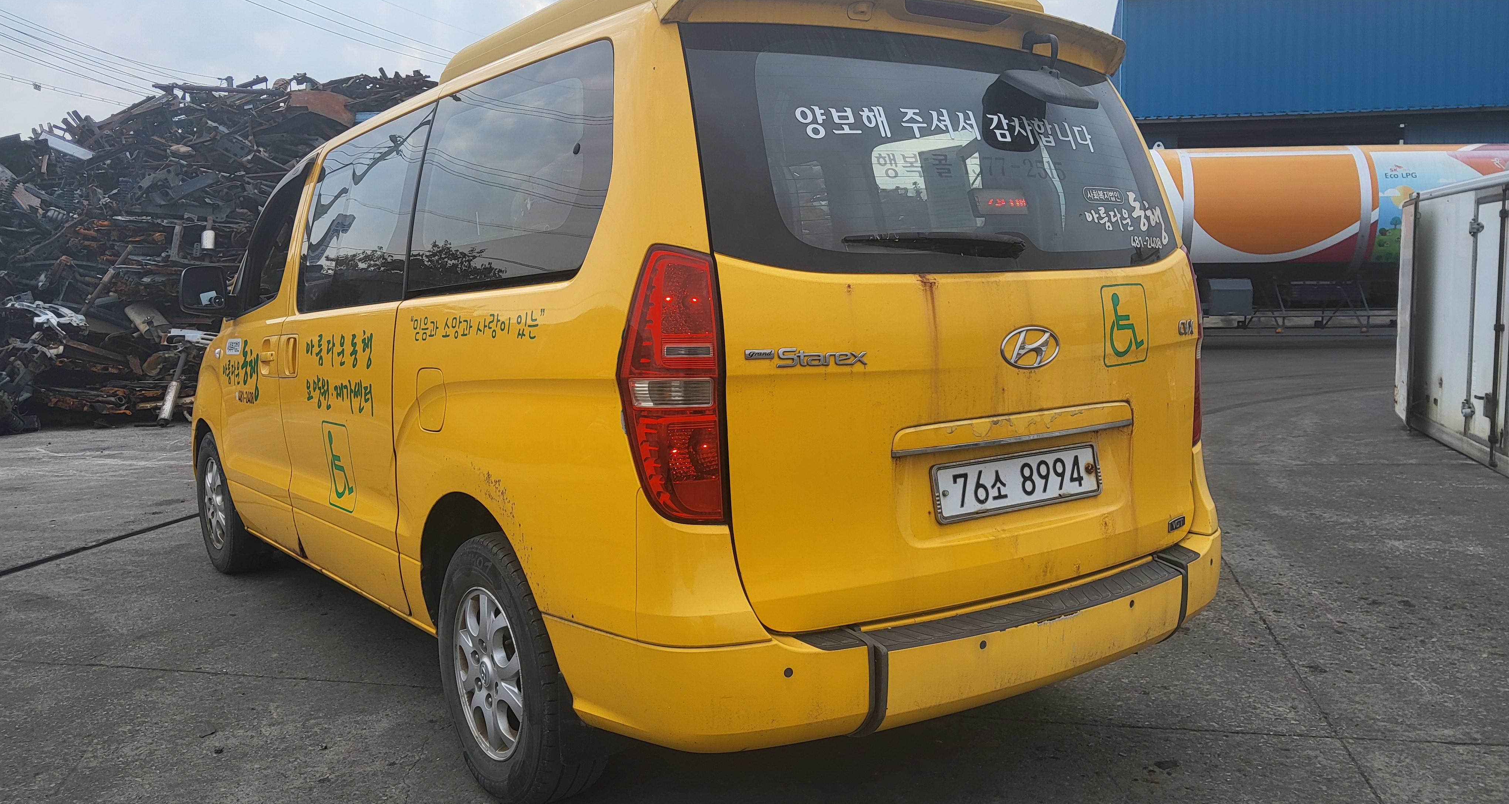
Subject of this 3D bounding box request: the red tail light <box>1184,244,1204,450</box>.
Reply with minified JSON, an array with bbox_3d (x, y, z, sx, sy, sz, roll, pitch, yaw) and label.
[{"bbox_3d":[1.196,-0.155,3.108,0.180,0.535,0.160,-5,6,-35],"label":"red tail light"}]

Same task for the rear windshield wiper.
[{"bbox_3d":[0.387,-0.324,2.368,0.510,0.060,0.065,-5,-9,-31],"label":"rear windshield wiper"}]

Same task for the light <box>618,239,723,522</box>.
[{"bbox_3d":[-0.162,-0.025,2.138,0.180,0.535,0.160,-5,6,-35],"label":"light"}]

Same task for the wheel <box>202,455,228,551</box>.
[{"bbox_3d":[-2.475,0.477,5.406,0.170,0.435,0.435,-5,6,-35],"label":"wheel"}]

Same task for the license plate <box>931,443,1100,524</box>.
[{"bbox_3d":[0.605,0.177,2.536,0.530,0.122,0.025,-5,-4,-35],"label":"license plate"}]

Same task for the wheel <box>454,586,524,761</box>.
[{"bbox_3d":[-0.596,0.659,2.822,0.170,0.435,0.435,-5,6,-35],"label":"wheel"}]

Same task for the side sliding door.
[{"bbox_3d":[-1.284,-0.117,3.629,0.180,1.460,1.320,-5,6,-35],"label":"side sliding door"}]

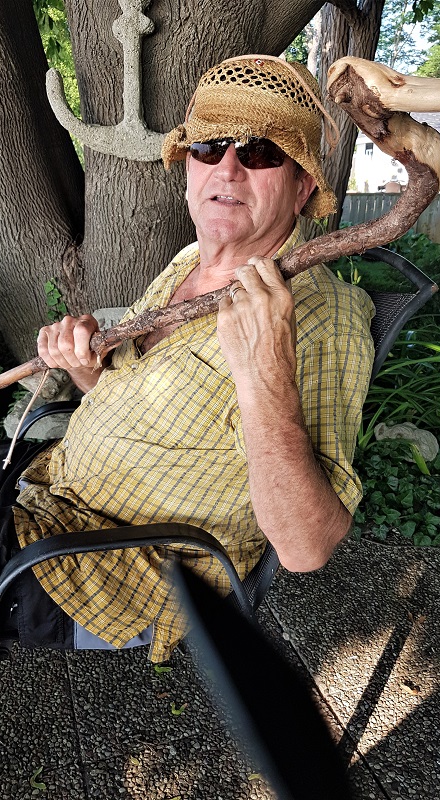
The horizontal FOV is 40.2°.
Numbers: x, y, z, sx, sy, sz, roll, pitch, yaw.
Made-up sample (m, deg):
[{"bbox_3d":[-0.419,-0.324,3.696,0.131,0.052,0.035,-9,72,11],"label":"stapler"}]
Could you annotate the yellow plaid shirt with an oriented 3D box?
[{"bbox_3d":[-0.045,0.045,1.000,0.370,0.710,0.540,14,8,-35],"label":"yellow plaid shirt"}]

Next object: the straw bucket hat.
[{"bbox_3d":[0.045,-0.392,0.900,0.250,0.190,0.280,13,8,24],"label":"straw bucket hat"}]

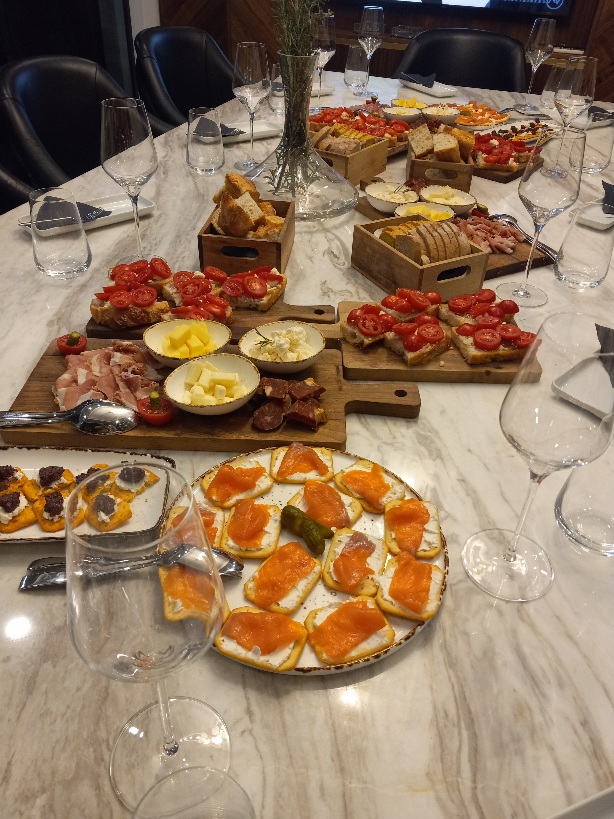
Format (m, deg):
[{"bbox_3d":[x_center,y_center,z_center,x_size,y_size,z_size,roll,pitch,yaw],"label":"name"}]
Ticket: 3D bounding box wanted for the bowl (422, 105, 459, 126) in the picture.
[{"bbox_3d":[0.376,-0.821,1.792,0.104,0.034,0.104,4,38,0],"label":"bowl"}]

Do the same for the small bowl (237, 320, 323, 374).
[{"bbox_3d":[-0.030,-0.074,0.791,0.104,0.034,0.104,2,38,-2],"label":"small bowl"}]

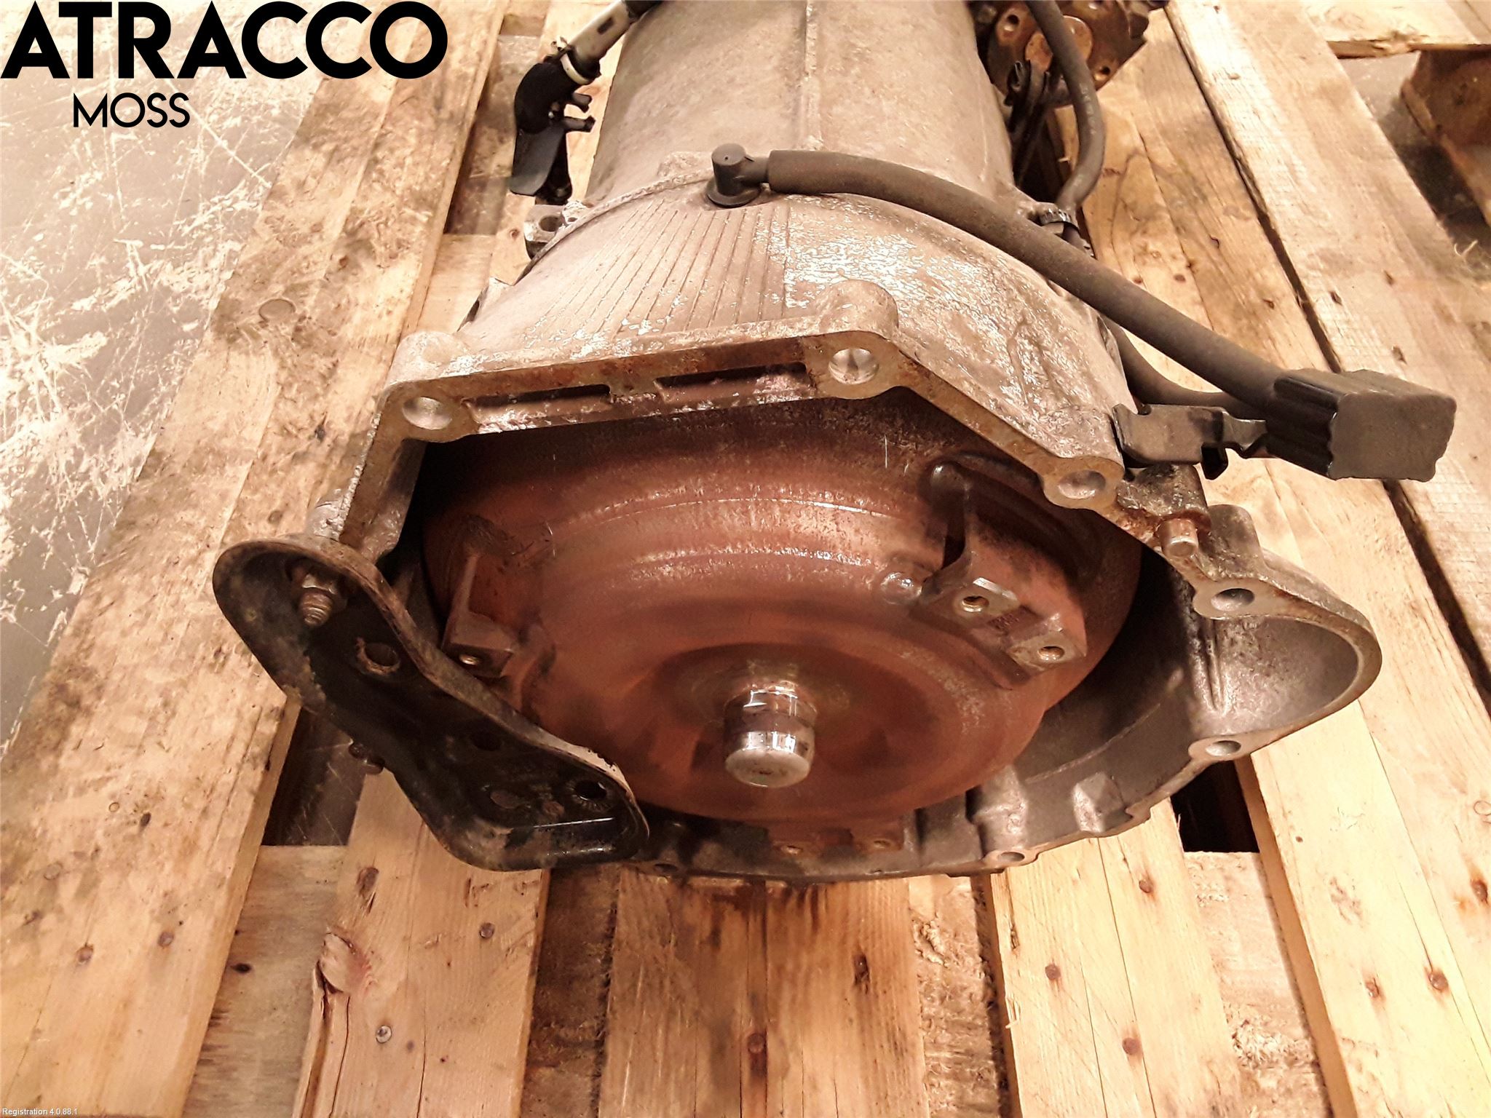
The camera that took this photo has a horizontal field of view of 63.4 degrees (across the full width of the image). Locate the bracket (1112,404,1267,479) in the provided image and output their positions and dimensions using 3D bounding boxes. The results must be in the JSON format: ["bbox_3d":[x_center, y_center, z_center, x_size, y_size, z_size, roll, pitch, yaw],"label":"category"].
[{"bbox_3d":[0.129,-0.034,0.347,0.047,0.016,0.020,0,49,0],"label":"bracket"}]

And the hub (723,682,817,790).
[{"bbox_3d":[0.009,0.064,0.445,0.034,0.034,0.029,2,55,2],"label":"hub"}]

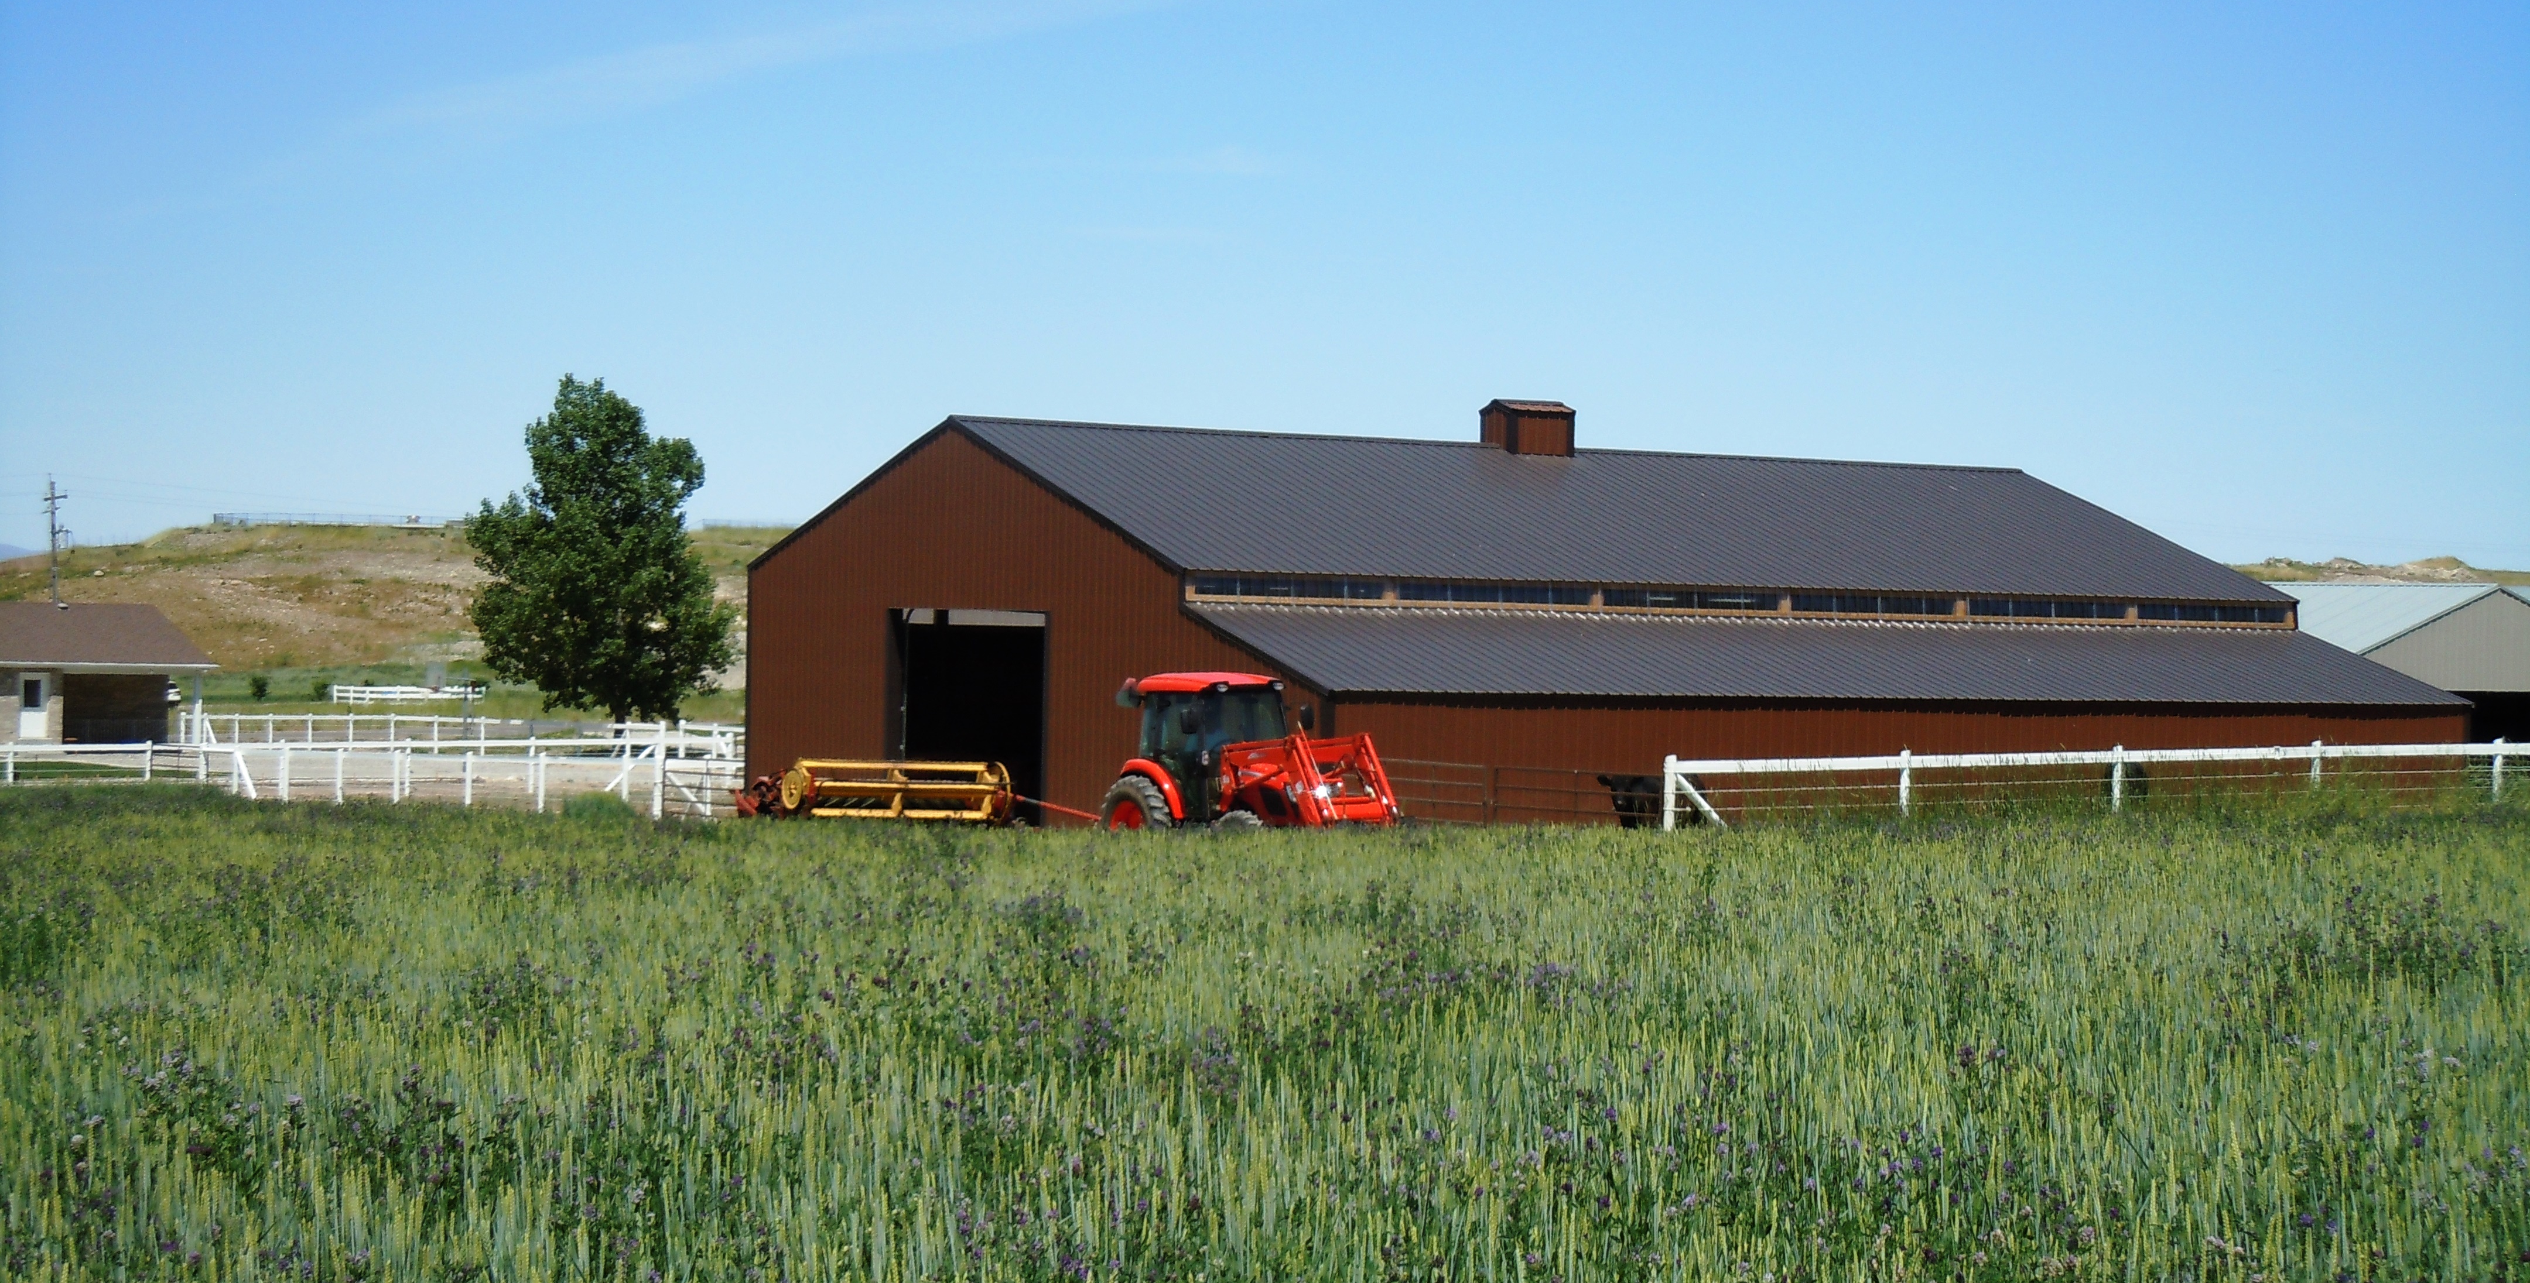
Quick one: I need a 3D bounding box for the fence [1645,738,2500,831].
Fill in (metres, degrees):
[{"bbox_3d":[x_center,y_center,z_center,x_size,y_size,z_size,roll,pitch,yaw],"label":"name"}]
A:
[{"bbox_3d":[10.965,2.039,54.606,15.200,1.400,0.150,1,0,-35],"label":"fence"}]

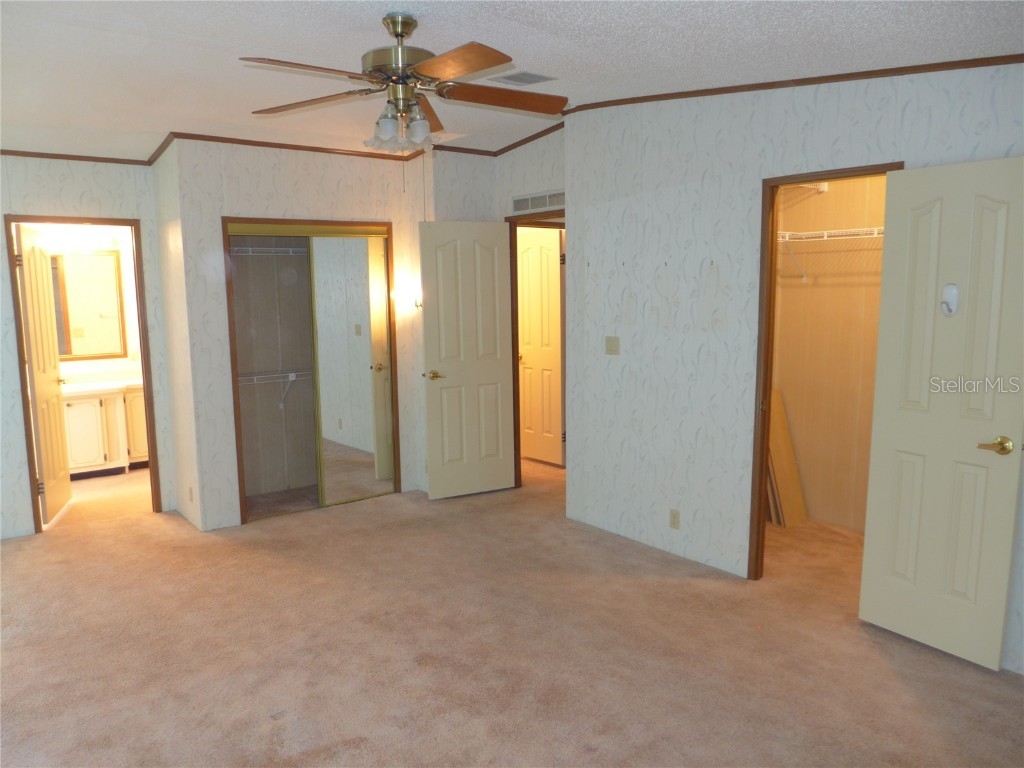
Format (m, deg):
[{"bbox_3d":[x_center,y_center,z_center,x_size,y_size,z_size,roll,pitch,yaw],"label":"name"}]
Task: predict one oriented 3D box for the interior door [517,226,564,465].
[{"bbox_3d":[0.227,-0.313,6.172,0.040,1.990,0.567,-9,11,-44],"label":"interior door"}]

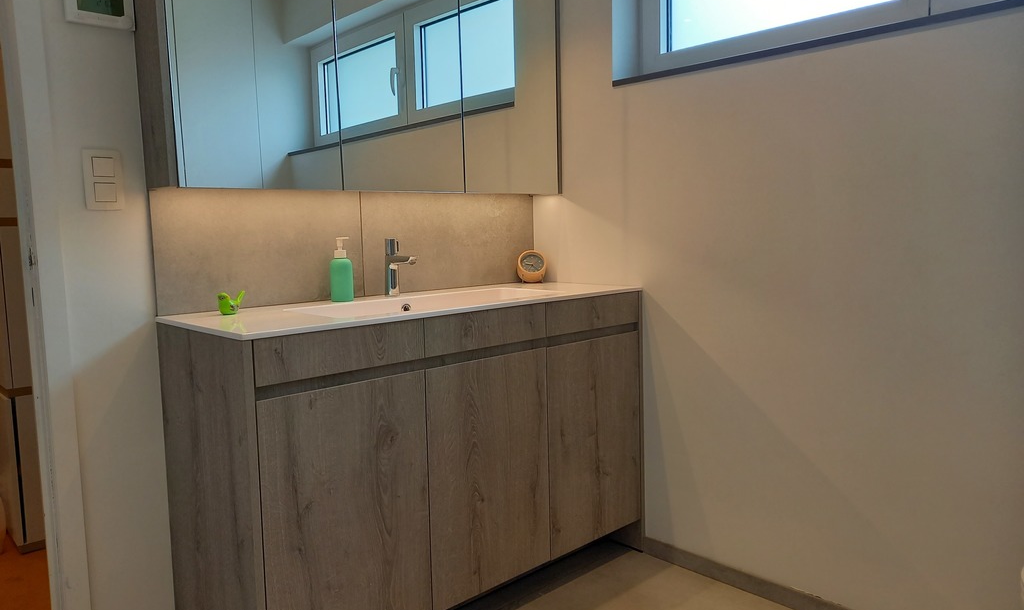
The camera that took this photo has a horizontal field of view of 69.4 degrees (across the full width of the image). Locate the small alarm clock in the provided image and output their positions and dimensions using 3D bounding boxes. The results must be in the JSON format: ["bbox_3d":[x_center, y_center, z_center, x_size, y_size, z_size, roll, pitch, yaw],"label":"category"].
[{"bbox_3d":[0.076,-0.138,2.724,0.109,0.116,0.100,-1,6,2],"label":"small alarm clock"}]

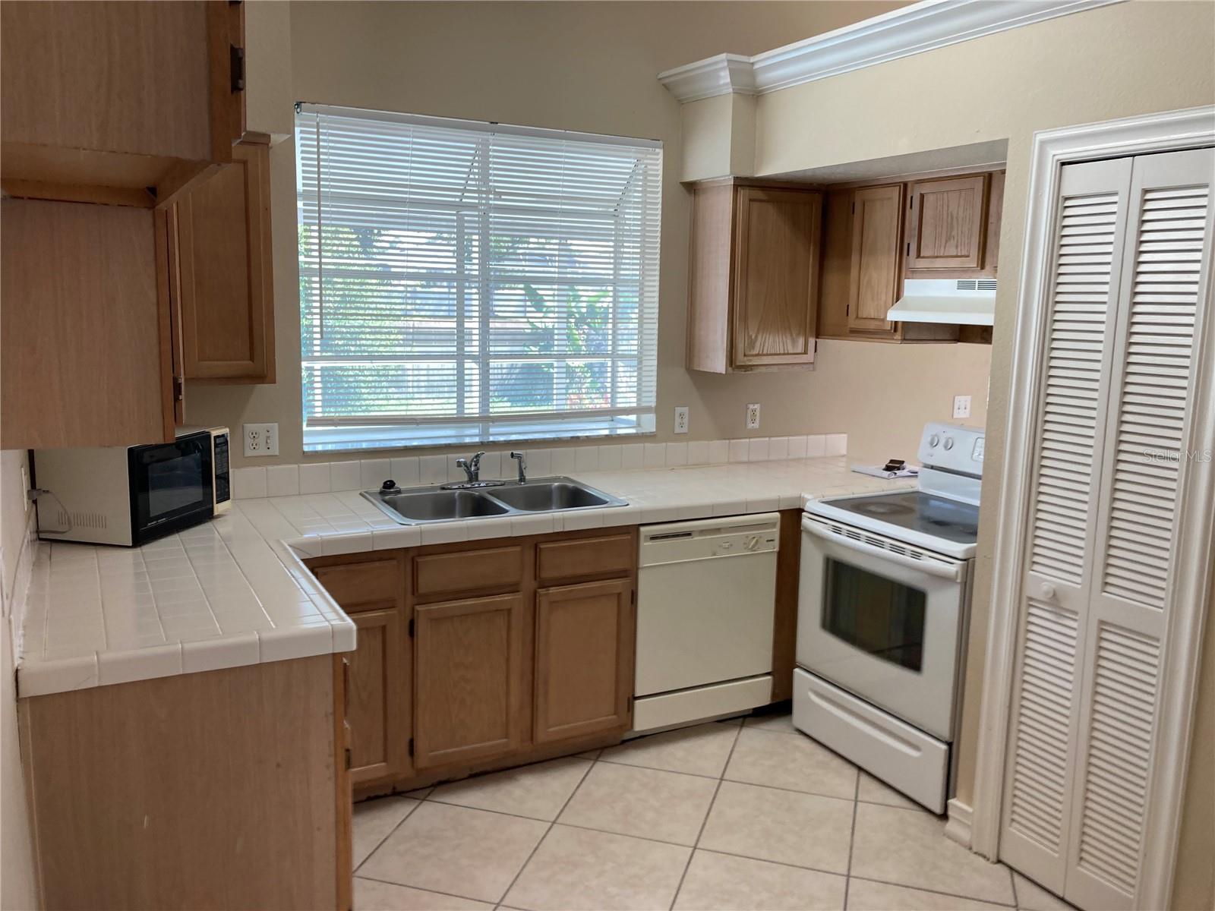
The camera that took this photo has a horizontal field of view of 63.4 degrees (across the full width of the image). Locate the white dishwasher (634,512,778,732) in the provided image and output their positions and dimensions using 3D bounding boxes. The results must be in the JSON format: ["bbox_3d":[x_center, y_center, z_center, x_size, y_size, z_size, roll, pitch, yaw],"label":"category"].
[{"bbox_3d":[0.230,0.587,3.896,0.610,0.840,0.600,-4,10,-28],"label":"white dishwasher"}]

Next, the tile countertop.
[{"bbox_3d":[-0.002,0.229,3.272,3.315,0.060,1.465,-4,10,-28],"label":"tile countertop"}]

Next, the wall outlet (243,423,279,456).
[{"bbox_3d":[-1.199,-0.051,3.414,0.115,0.115,0.010,-4,10,-28],"label":"wall outlet"}]

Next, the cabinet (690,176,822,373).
[{"bbox_3d":[0.615,-0.736,4.124,0.467,0.760,0.310,-4,10,-28],"label":"cabinet"}]

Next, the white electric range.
[{"bbox_3d":[1.170,0.519,3.518,0.695,1.170,0.755,-4,10,-28],"label":"white electric range"}]

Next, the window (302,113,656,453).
[{"bbox_3d":[-0.434,-0.667,3.759,1.455,1.130,0.050,-4,10,-28],"label":"window"}]

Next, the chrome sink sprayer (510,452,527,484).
[{"bbox_3d":[-0.350,0.047,3.881,0.065,0.128,0.030,-4,10,-28],"label":"chrome sink sprayer"}]

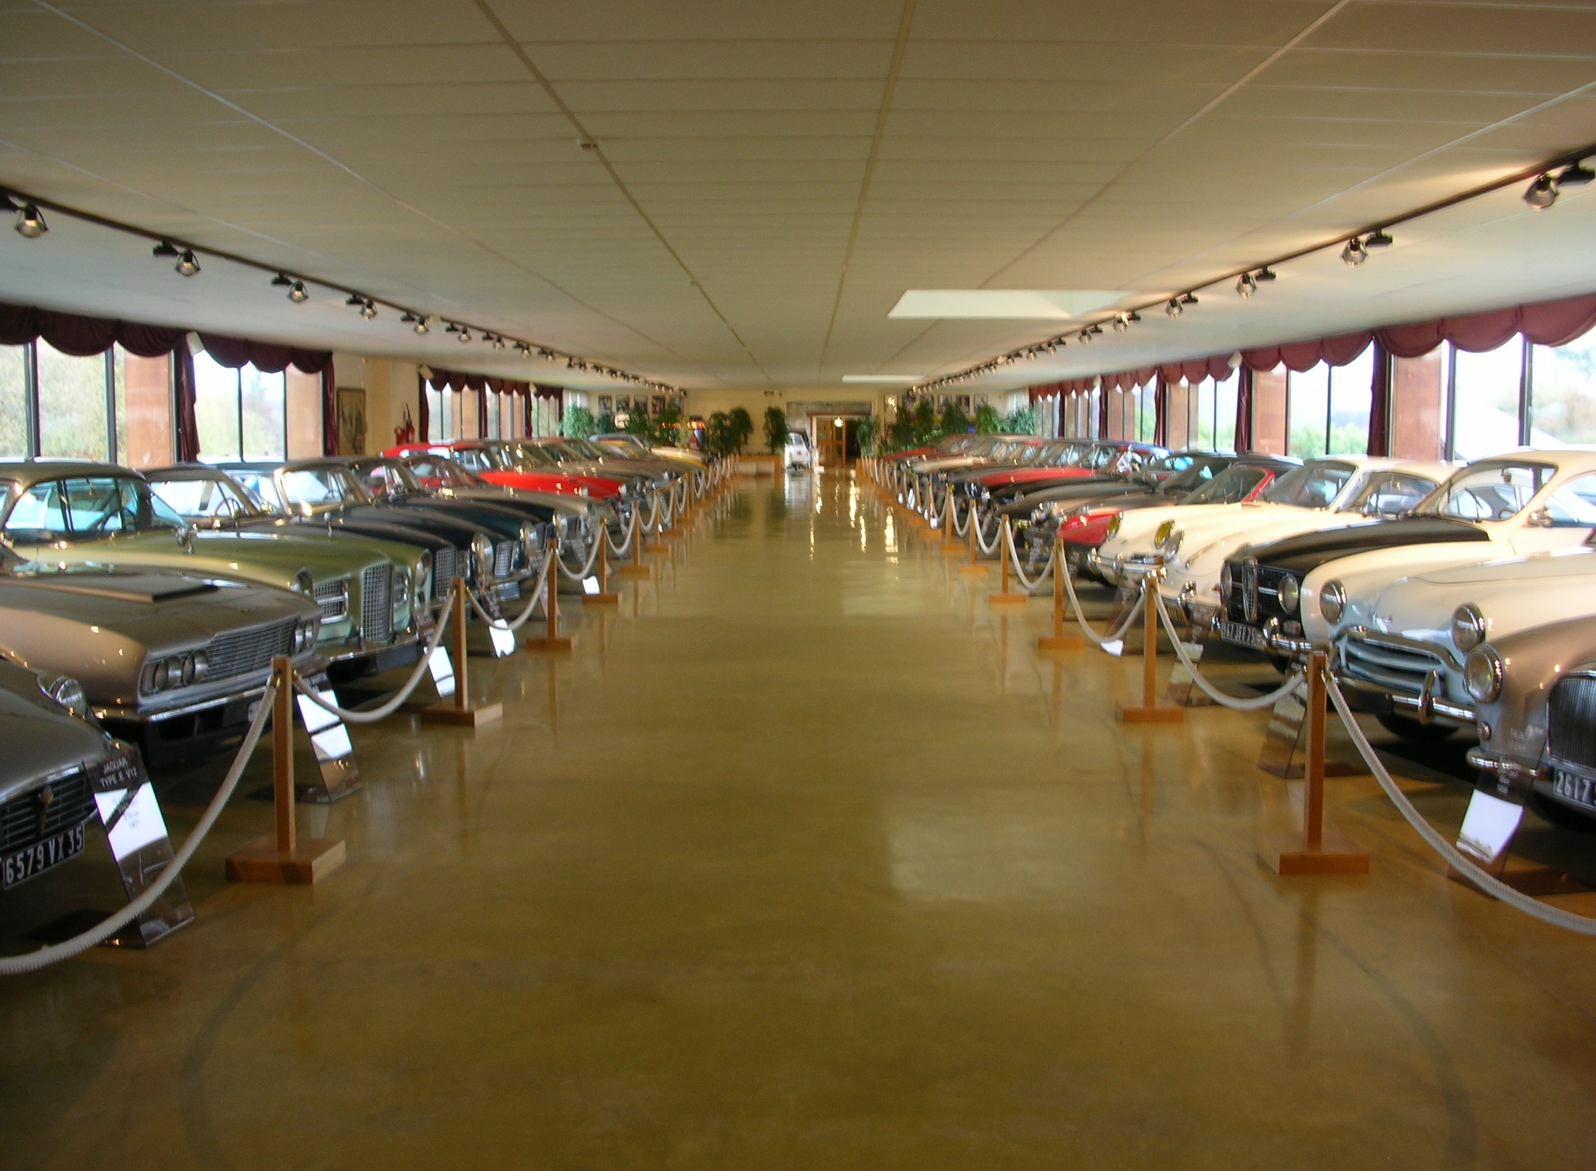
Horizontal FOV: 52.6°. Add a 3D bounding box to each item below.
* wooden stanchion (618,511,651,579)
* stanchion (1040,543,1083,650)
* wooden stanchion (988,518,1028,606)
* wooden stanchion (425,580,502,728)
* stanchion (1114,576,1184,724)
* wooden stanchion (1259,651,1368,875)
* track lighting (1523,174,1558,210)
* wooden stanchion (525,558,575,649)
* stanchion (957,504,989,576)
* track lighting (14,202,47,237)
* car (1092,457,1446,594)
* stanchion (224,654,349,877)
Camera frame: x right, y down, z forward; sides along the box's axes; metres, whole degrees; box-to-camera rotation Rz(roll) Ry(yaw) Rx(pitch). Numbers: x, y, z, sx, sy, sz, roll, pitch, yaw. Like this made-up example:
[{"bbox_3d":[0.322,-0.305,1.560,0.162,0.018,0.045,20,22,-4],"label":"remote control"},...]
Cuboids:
[{"bbox_3d":[-1.736,-0.513,17.353,0.315,0.775,0.302,0,6,0],"label":"wooden stanchion"},{"bbox_3d":[1.882,0.058,11.667,0.315,0.775,0.302,0,6,-1],"label":"stanchion"},{"bbox_3d":[1.880,-0.241,14.668,0.315,0.775,0.302,0,6,-3],"label":"wooden stanchion"},{"bbox_3d":[-1.820,0.348,8.711,0.315,0.775,0.302,2,6,17],"label":"wooden stanchion"},{"bbox_3d":[1.919,0.345,8.788,0.315,0.775,0.302,0,6,2],"label":"stanchion"},{"bbox_3d":[1.885,0.635,5.878,0.315,0.775,0.302,0,6,1],"label":"wooden stanchion"},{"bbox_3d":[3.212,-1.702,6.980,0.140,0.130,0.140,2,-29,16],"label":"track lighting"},{"bbox_3d":[-1.762,0.061,11.589,0.315,0.775,0.302,0,6,3],"label":"wooden stanchion"},{"bbox_3d":[1.905,-0.533,17.600,0.315,0.775,0.302,0,6,-2],"label":"stanchion"},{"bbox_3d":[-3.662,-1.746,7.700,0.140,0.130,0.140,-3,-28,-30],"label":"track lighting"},{"bbox_3d":[4.645,-0.432,13.878,4.150,1.310,1.620,-1,6,-7],"label":"car"},{"bbox_3d":[-1.833,0.642,5.763,0.315,0.775,0.302,1,6,6],"label":"stanchion"}]

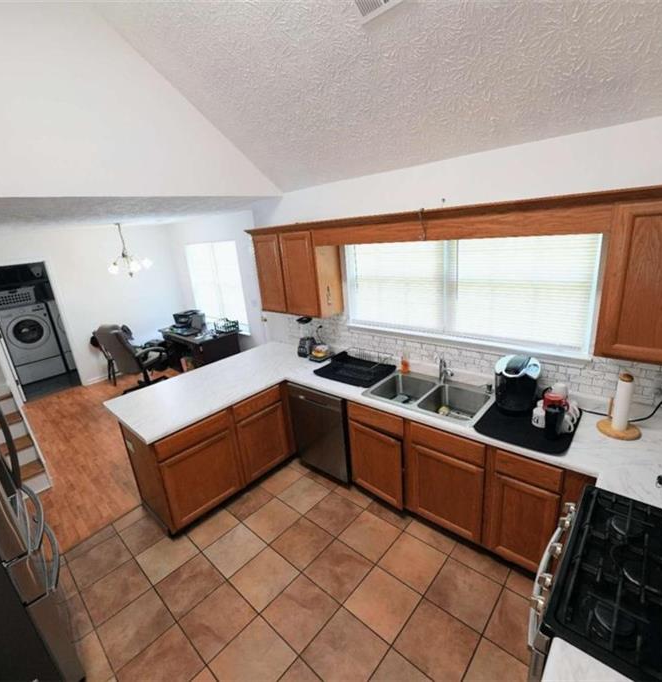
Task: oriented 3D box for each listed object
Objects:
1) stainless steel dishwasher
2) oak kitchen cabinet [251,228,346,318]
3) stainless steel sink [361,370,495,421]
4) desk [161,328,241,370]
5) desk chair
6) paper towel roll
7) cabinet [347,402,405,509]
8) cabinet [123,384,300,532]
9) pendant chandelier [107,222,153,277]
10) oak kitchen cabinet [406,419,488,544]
[{"bbox_3d":[0.088,0.713,3.140,0.615,0.795,0.610,10,22,42],"label":"stainless steel dishwasher"},{"bbox_3d":[-0.325,-0.645,3.255,0.830,0.750,0.330,10,23,41],"label":"oak kitchen cabinet"},{"bbox_3d":[0.726,0.487,2.599,0.843,0.200,0.524,10,22,42],"label":"stainless steel sink"},{"bbox_3d":[-2.210,0.201,5.885,1.435,0.755,0.701,10,22,42],"label":"desk"},{"bbox_3d":[-2.980,0.276,5.297,0.640,1.060,0.730,4,18,28],"label":"desk chair"},{"bbox_3d":[1.562,0.325,1.821,0.075,0.310,0.075,10,23,41],"label":"paper towel roll"},{"bbox_3d":[0.532,0.784,2.736,0.525,0.775,0.610,10,22,42],"label":"cabinet"},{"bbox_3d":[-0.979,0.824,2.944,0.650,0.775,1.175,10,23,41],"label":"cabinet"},{"bbox_3d":[-2.964,-1.321,4.907,0.620,0.700,0.620,10,23,41],"label":"pendant chandelier"},{"bbox_3d":[0.922,0.823,2.427,0.530,0.770,0.605,10,23,41],"label":"oak kitchen cabinet"}]

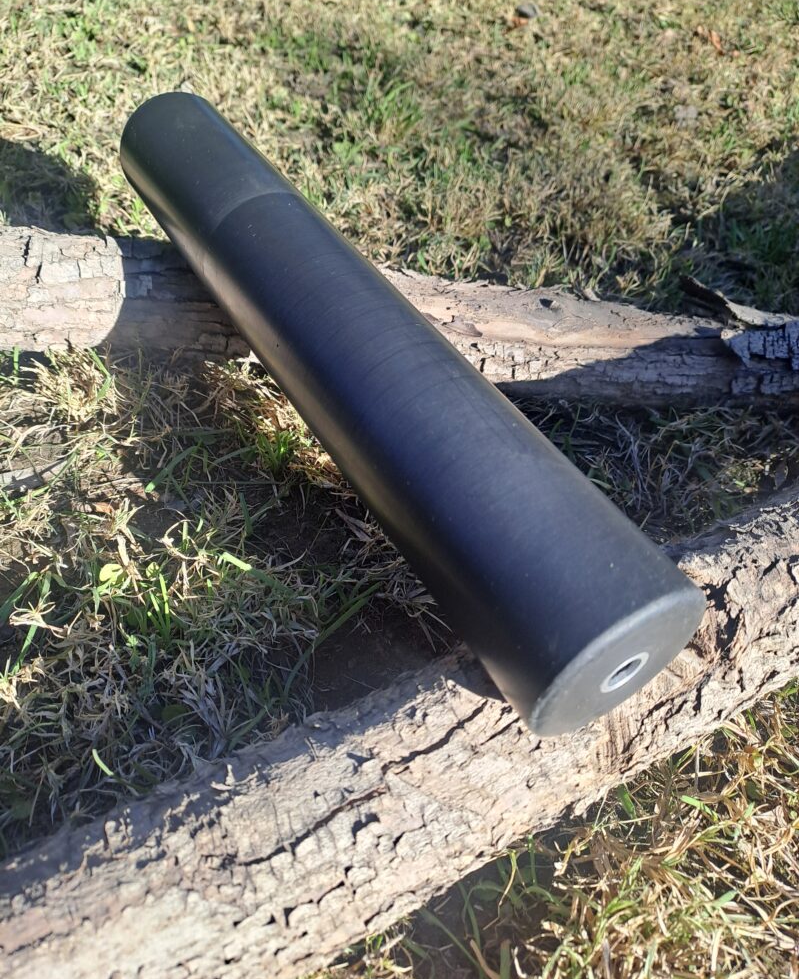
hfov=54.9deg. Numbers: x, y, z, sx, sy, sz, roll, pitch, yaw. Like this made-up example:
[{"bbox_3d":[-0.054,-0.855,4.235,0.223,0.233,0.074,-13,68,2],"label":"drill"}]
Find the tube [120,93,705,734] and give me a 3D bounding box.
[{"bbox_3d":[-0.024,-0.053,0.247,0.048,0.048,0.284,-24,52,-20],"label":"tube"}]

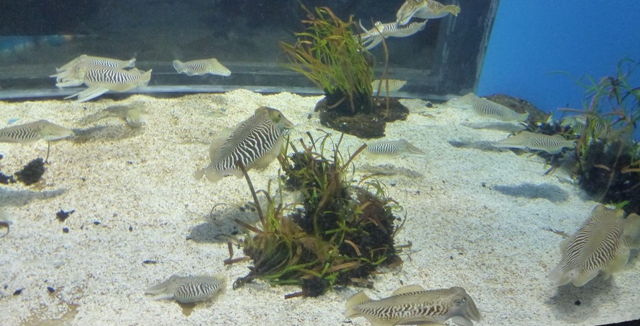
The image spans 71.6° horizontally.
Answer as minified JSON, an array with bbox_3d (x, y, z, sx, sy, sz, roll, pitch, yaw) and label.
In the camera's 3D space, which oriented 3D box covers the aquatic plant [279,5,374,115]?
[{"bbox_3d":[0.020,-0.280,1.220,0.250,0.260,0.200,0,34,0],"label":"aquatic plant"}]

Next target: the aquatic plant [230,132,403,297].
[{"bbox_3d":[-0.004,0.090,0.850,0.310,0.170,0.260,0,34,0],"label":"aquatic plant"}]

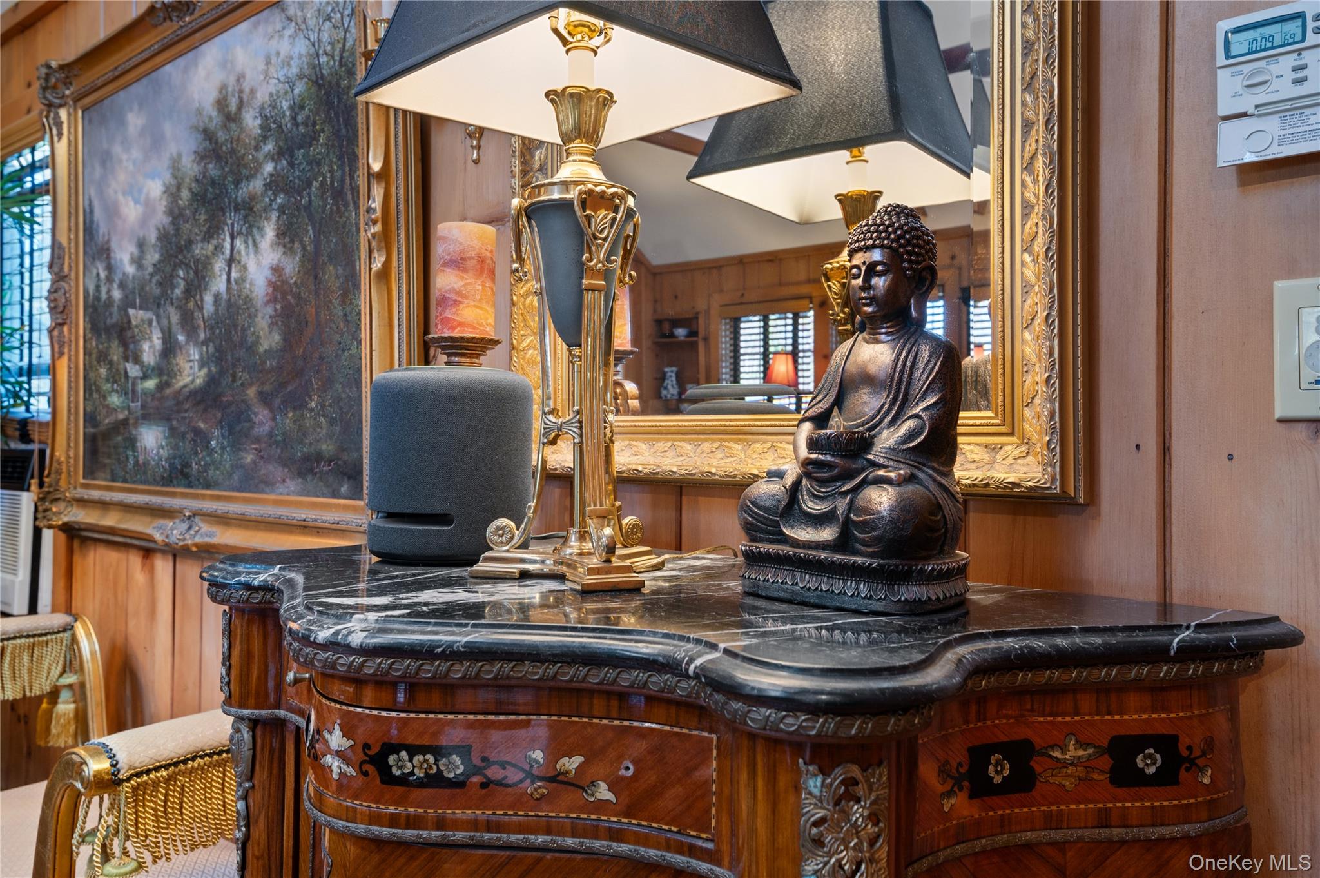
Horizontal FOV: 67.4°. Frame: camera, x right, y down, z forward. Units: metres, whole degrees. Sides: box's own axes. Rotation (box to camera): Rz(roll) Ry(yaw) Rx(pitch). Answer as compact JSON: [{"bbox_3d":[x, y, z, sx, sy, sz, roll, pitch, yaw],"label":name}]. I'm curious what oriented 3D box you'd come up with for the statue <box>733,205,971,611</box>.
[{"bbox_3d":[0.170,-0.034,0.835,0.143,0.333,0.200,1,-1,-38],"label":"statue"}]

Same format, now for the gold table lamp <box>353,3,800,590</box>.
[{"bbox_3d":[-0.080,-0.239,0.959,0.307,0.742,0.307,0,-1,44],"label":"gold table lamp"}]

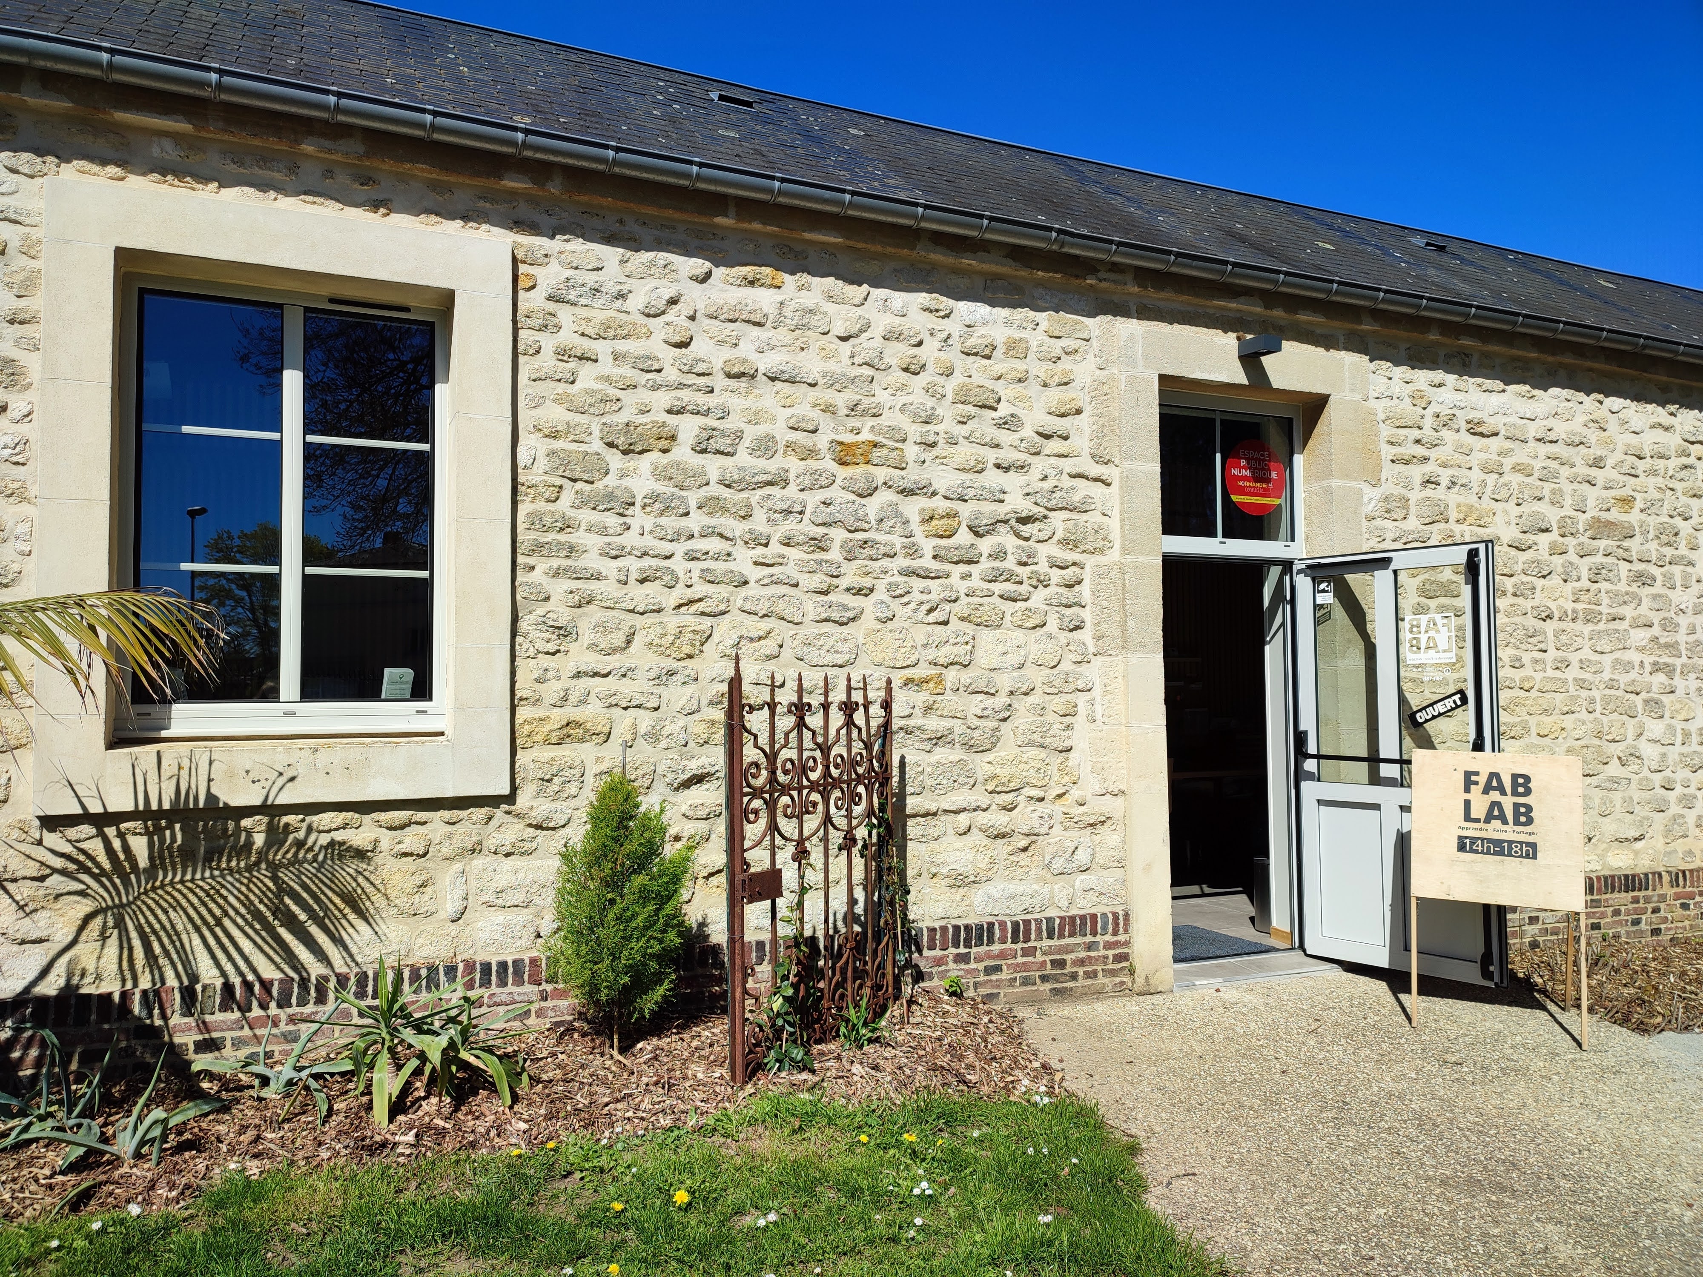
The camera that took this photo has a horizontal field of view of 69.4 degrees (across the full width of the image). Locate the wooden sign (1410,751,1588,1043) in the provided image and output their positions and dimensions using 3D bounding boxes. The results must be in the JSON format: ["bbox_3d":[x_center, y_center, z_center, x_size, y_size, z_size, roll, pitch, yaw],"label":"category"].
[{"bbox_3d":[2.847,1.094,5.446,0.640,1.190,0.570,-2,-3,26],"label":"wooden sign"}]

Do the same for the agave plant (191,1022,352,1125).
[{"bbox_3d":[-1.823,1.341,3.889,0.490,0.280,0.430,1,-3,-24],"label":"agave plant"}]

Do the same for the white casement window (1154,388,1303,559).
[{"bbox_3d":[1.948,-0.836,6.451,1.040,0.850,0.080,1,-3,-24],"label":"white casement window"}]

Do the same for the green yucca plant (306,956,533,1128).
[{"bbox_3d":[-1.409,1.278,4.001,0.690,0.430,0.550,1,-3,-24],"label":"green yucca plant"}]

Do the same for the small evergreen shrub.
[{"bbox_3d":[-0.836,0.981,4.436,0.510,0.970,0.480,1,-3,-24],"label":"small evergreen shrub"}]

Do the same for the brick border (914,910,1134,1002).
[{"bbox_3d":[0.786,1.471,5.599,1.160,0.410,0.110,1,-3,-24],"label":"brick border"}]

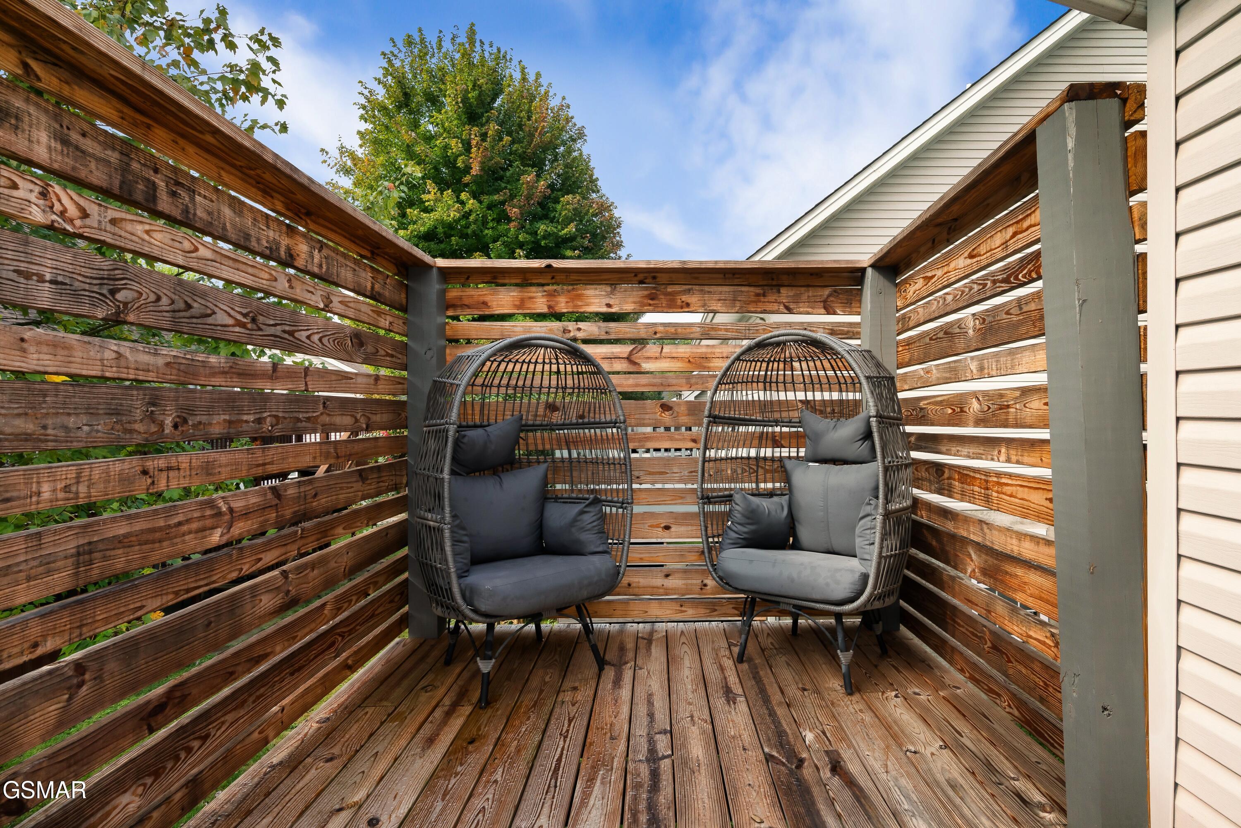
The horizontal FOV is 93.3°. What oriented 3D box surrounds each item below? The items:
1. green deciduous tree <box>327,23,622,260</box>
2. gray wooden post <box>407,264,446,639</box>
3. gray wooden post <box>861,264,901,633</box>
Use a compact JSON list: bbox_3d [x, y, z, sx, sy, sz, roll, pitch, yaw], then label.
[{"bbox_3d":[-3.280,-3.700,14.000,7.400,11.100,7.400,0,-1,2],"label":"green deciduous tree"},{"bbox_3d":[-0.972,0.188,2.945,0.140,1.820,0.140,0,-1,2],"label":"gray wooden post"},{"bbox_3d":[1.312,0.172,2.985,0.140,1.820,0.140,0,-1,2],"label":"gray wooden post"}]

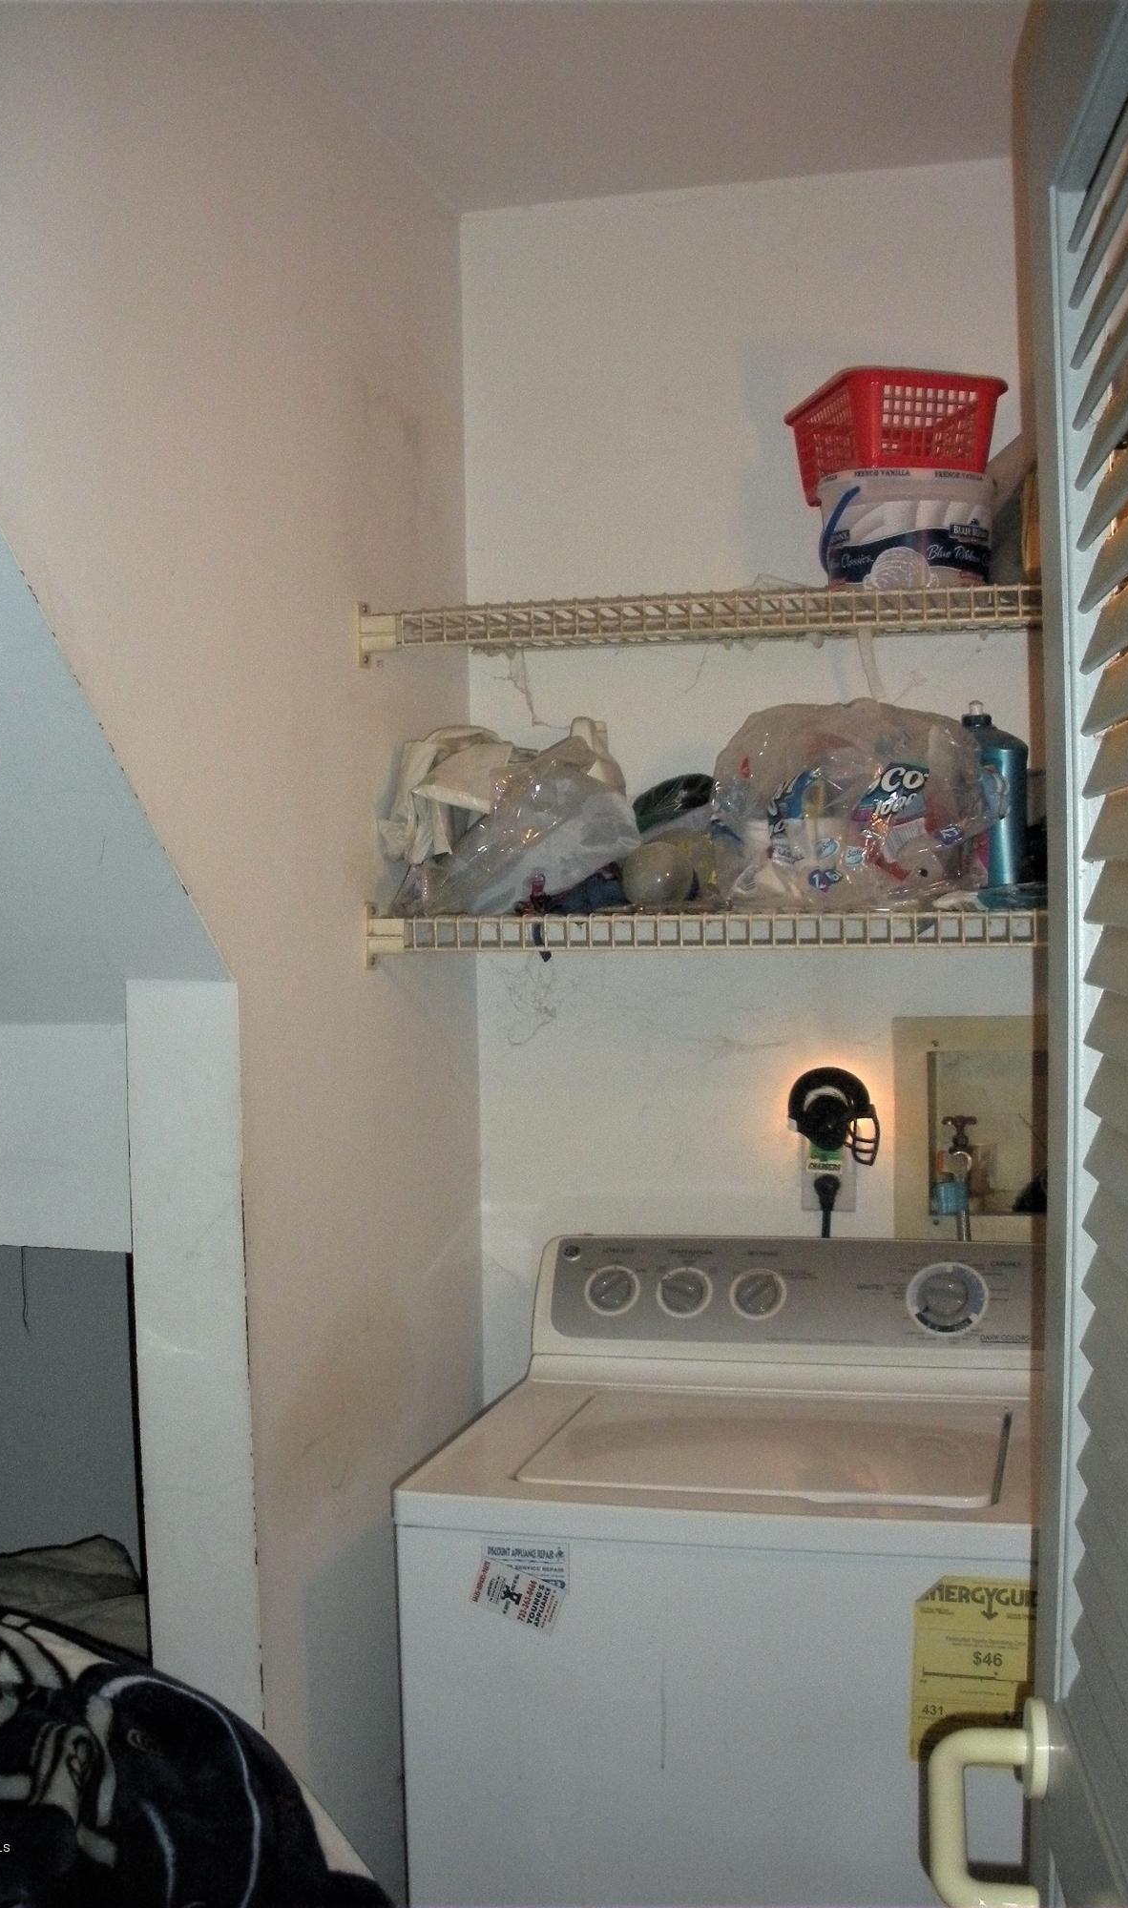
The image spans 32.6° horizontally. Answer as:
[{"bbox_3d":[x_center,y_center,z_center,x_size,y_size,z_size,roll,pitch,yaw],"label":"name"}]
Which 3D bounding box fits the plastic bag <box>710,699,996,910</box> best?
[{"bbox_3d":[0.341,-0.167,2.237,0.310,0.235,0.260,-1,2,13],"label":"plastic bag"}]

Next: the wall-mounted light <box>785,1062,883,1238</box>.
[{"bbox_3d":[0.345,0.250,2.466,0.115,0.205,0.070,-1,2,13],"label":"wall-mounted light"}]

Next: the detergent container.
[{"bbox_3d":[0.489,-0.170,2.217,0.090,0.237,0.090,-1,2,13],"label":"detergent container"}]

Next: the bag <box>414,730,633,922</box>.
[{"bbox_3d":[-0.042,-0.146,2.302,0.240,0.203,0.210,-1,2,13],"label":"bag"}]

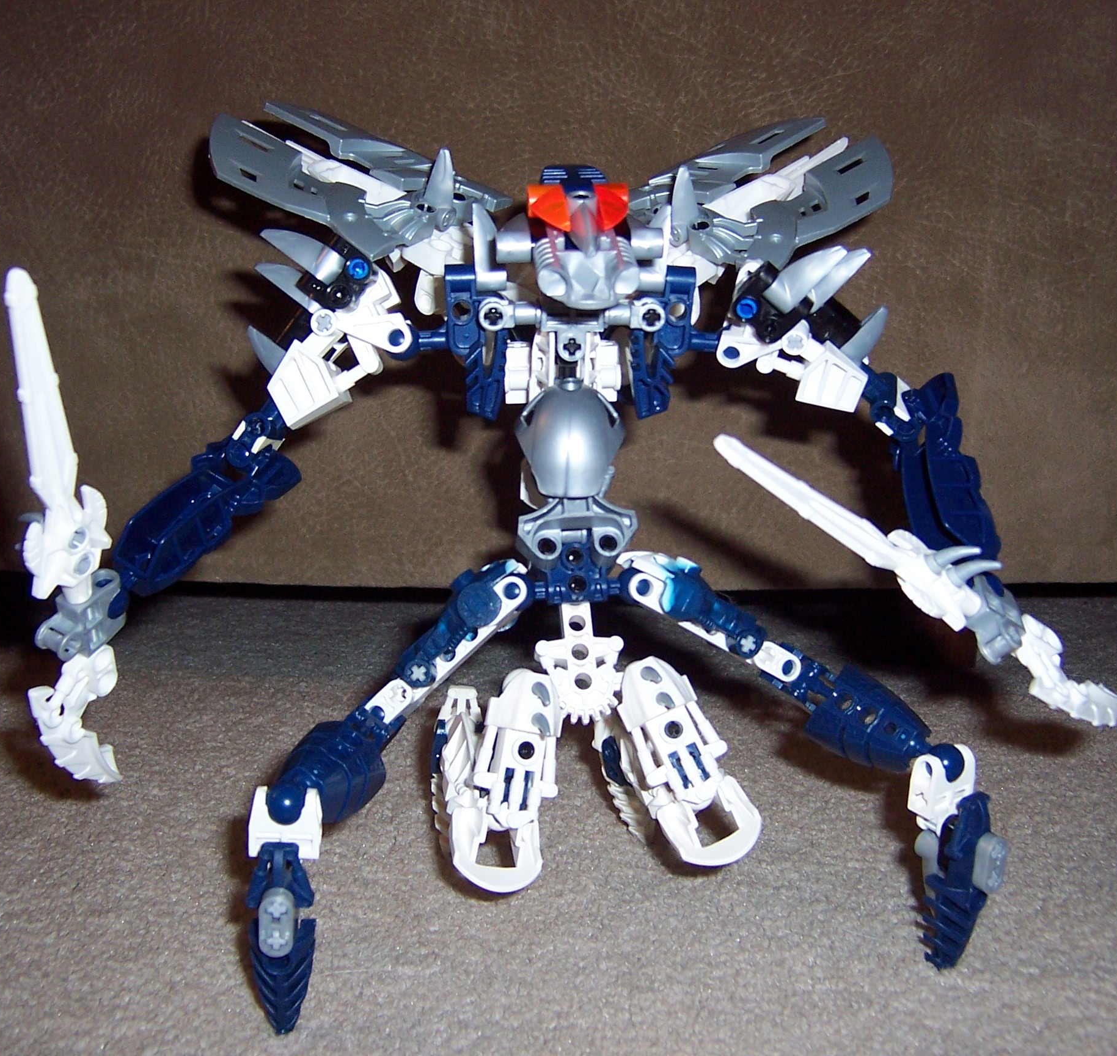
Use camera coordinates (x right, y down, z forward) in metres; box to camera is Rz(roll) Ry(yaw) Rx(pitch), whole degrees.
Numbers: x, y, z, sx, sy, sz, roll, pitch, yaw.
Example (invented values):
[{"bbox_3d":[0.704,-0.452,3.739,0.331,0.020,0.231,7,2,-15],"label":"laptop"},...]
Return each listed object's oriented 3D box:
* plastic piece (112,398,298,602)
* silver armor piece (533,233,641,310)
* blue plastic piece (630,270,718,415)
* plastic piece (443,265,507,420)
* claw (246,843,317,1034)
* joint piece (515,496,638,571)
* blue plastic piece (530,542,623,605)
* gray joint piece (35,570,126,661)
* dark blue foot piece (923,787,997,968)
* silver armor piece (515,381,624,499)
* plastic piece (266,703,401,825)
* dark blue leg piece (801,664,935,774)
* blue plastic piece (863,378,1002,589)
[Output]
[{"bbox_3d":[-0.088,-0.006,0.338,0.018,0.015,0.064,21,68,41],"label":"plastic piece"},{"bbox_3d":[0.007,-0.064,0.333,0.026,0.016,0.020,-2,20,-4],"label":"silver armor piece"},{"bbox_3d":[0.029,-0.048,0.343,0.022,0.040,0.012,0,14,0],"label":"blue plastic piece"},{"bbox_3d":[-0.021,-0.047,0.343,0.017,0.040,0.012,0,14,0],"label":"plastic piece"},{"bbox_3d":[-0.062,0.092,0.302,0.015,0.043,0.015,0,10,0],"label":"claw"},{"bbox_3d":[0.005,0.002,0.354,0.032,0.019,0.012,-2,-16,0],"label":"joint piece"},{"bbox_3d":[0.005,0.012,0.357,0.025,0.017,0.010,-2,-12,0],"label":"blue plastic piece"},{"bbox_3d":[-0.119,0.022,0.335,0.013,0.017,0.022,14,32,26],"label":"gray joint piece"},{"bbox_3d":[0.104,0.091,0.348,0.015,0.046,0.013,2,10,-34],"label":"dark blue foot piece"},{"bbox_3d":[0.003,-0.022,0.340,0.028,0.030,0.016,0,14,0],"label":"silver armor piece"},{"bbox_3d":[-0.054,0.057,0.325,0.021,0.017,0.054,17,26,15],"label":"plastic piece"},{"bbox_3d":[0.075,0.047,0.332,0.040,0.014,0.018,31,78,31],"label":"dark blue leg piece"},{"bbox_3d":[0.098,-0.012,0.345,0.025,0.053,0.019,-20,0,22],"label":"blue plastic piece"}]

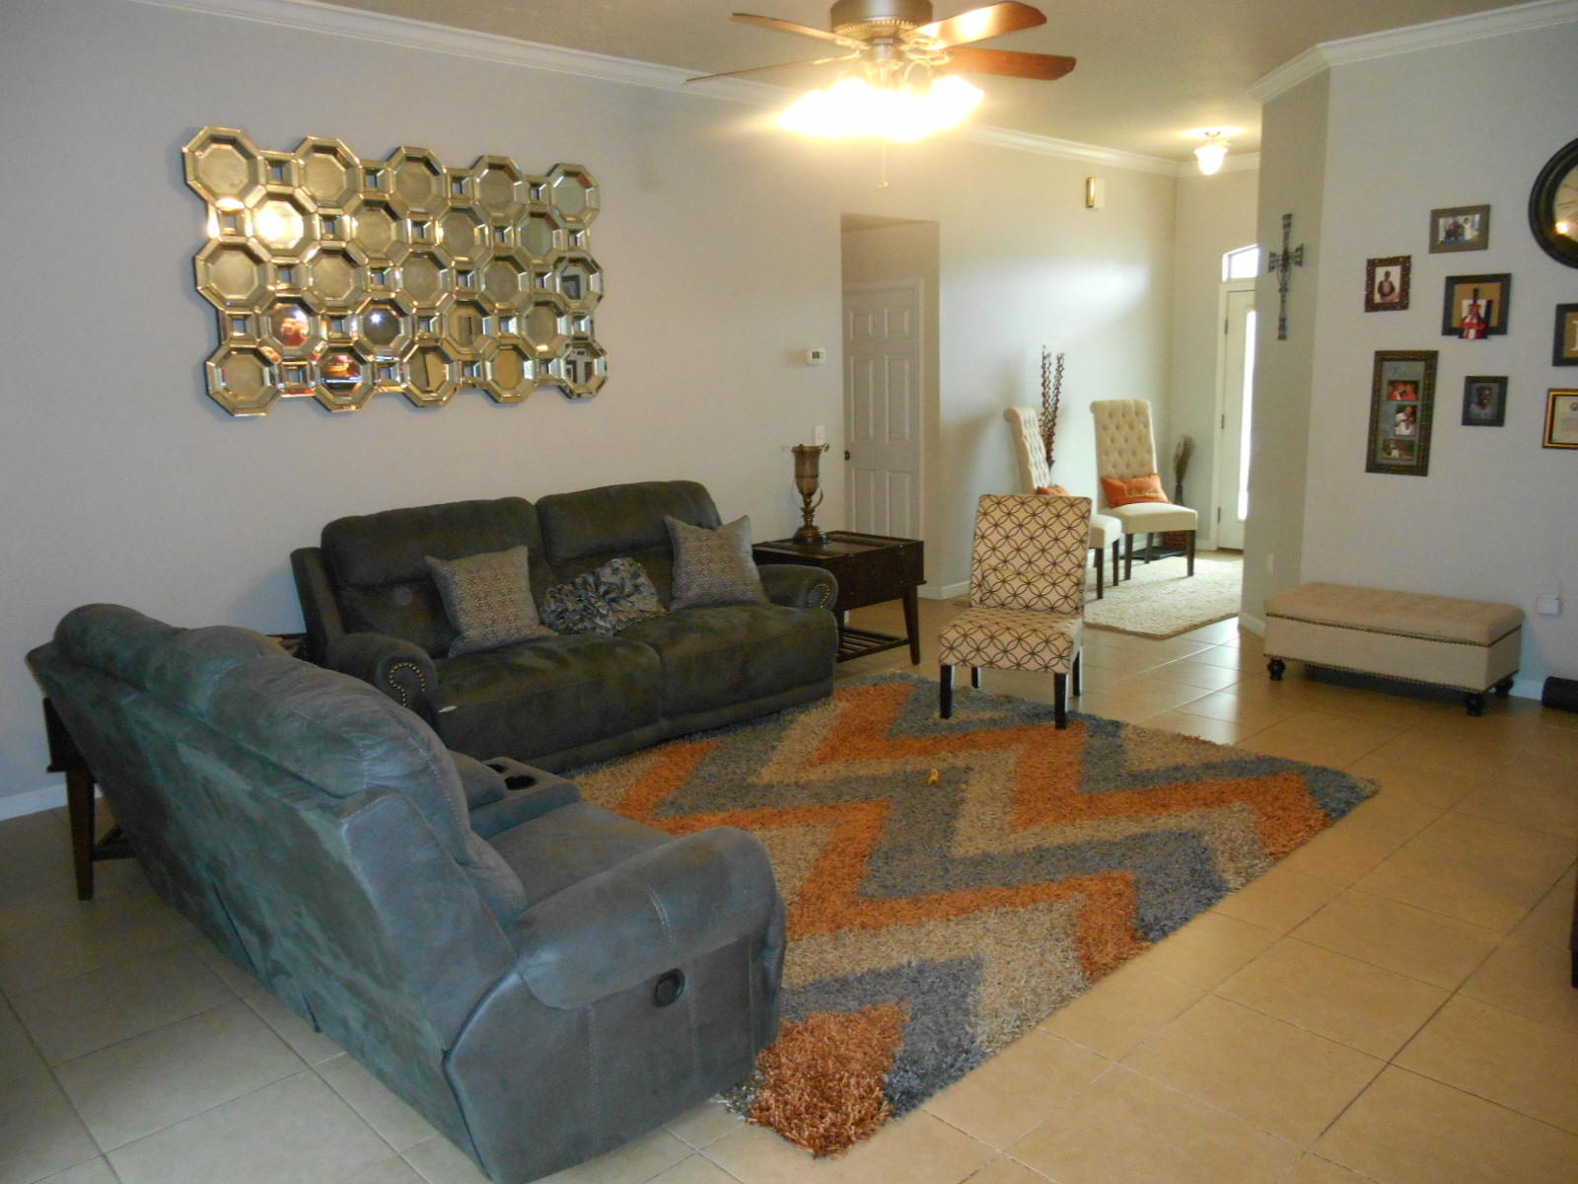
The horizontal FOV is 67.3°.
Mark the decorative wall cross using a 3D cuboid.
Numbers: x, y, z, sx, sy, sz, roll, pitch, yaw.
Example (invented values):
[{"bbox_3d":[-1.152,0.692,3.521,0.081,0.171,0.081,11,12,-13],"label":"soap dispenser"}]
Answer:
[{"bbox_3d":[2.652,-1.680,6.337,0.030,0.650,0.430,-1,11,2],"label":"decorative wall cross"}]

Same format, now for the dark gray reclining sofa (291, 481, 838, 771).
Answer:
[{"bbox_3d":[-0.877,0.089,5.267,2.341,1.011,1.045,-10,14,-40],"label":"dark gray reclining sofa"}]

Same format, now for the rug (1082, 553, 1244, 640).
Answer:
[{"bbox_3d":[2.478,-0.011,8.049,2.500,0.025,1.530,-11,15,-42],"label":"rug"}]

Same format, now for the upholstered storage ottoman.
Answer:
[{"bbox_3d":[2.784,0.241,5.513,0.469,0.429,0.974,-11,14,-42],"label":"upholstered storage ottoman"}]

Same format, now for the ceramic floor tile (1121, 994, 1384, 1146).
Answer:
[{"bbox_3d":[1.058,1.081,2.700,0.433,0.010,0.433,-11,15,-42],"label":"ceramic floor tile"}]

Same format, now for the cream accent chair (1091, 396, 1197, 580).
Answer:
[{"bbox_3d":[2.551,-0.751,8.597,0.530,1.230,0.690,-4,11,-12],"label":"cream accent chair"}]

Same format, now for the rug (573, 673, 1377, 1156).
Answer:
[{"bbox_3d":[0.299,0.777,4.231,2.908,0.040,2.431,-11,15,-42],"label":"rug"}]

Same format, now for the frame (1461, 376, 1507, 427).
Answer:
[{"bbox_3d":[3.201,-0.873,5.443,0.020,0.226,0.173,-11,15,-42],"label":"frame"}]

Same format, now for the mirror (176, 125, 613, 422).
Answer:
[{"bbox_3d":[-1.595,-1.366,5.189,1.863,1.075,0.050,-11,15,-42],"label":"mirror"}]

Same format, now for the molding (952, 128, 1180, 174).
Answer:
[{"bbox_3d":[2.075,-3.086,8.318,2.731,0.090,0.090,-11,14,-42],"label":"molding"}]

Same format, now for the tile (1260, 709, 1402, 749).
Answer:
[{"bbox_3d":[2.284,0.583,4.937,0.419,0.010,0.419,-11,14,-42],"label":"tile"}]

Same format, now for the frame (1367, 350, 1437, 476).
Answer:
[{"bbox_3d":[2.954,-0.859,5.708,0.025,0.588,0.283,-11,15,-42],"label":"frame"}]

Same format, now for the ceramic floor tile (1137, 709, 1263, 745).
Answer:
[{"bbox_3d":[1.685,0.592,4.954,0.419,0.010,0.419,-11,14,-42],"label":"ceramic floor tile"}]

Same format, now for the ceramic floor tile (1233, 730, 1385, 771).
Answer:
[{"bbox_3d":[2.008,0.654,4.750,0.428,0.010,0.428,-11,15,-43],"label":"ceramic floor tile"}]

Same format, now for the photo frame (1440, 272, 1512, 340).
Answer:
[{"bbox_3d":[3.045,-1.269,5.256,0.030,0.262,0.265,-11,14,-42],"label":"photo frame"}]

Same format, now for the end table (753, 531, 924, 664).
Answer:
[{"bbox_3d":[0.251,0.060,6.285,0.726,0.644,0.631,-11,15,-43],"label":"end table"}]

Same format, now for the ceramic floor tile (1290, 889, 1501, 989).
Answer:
[{"bbox_3d":[1.669,0.946,3.259,0.428,0.010,0.428,-11,15,-43],"label":"ceramic floor tile"}]

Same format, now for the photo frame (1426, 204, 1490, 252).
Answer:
[{"bbox_3d":[3.040,-1.645,5.381,0.022,0.194,0.242,-11,15,-43],"label":"photo frame"}]

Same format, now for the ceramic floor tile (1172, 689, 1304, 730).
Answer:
[{"bbox_3d":[2.044,0.543,5.398,0.433,0.010,0.433,-11,15,-42],"label":"ceramic floor tile"}]

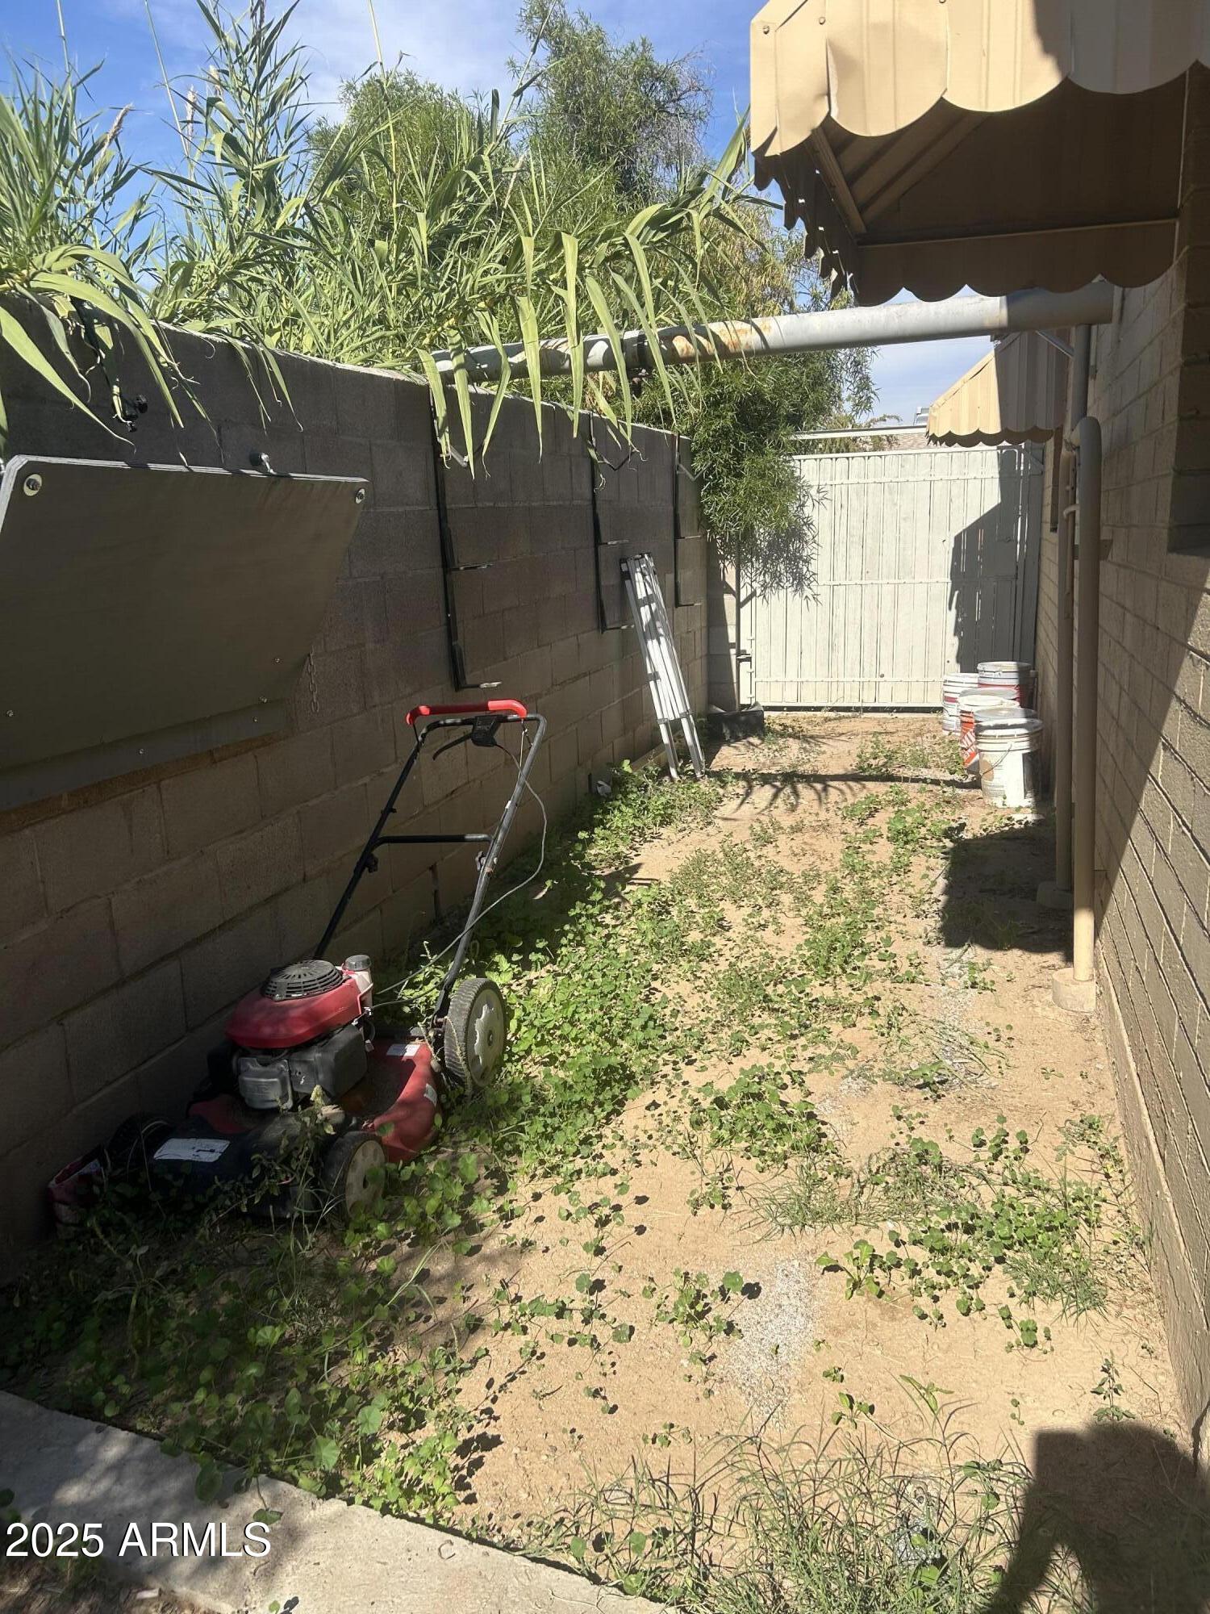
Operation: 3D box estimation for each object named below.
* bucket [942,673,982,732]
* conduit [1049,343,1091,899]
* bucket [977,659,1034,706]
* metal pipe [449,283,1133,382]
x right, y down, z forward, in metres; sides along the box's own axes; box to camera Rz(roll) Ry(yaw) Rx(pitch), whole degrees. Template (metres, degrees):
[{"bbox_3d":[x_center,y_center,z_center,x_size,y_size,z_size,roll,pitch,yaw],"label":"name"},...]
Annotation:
[{"bbox_3d":[2.293,-0.640,7.691,0.305,0.370,0.305,1,14,17],"label":"bucket"},{"bbox_3d":[1.610,-0.622,4.163,0.060,1.939,0.060,1,14,17],"label":"conduit"},{"bbox_3d":[2.357,-0.632,7.143,0.315,0.385,0.315,1,14,17],"label":"bucket"},{"bbox_3d":[0.489,-1.700,4.398,2.501,0.140,0.140,2,14,20],"label":"metal pipe"}]

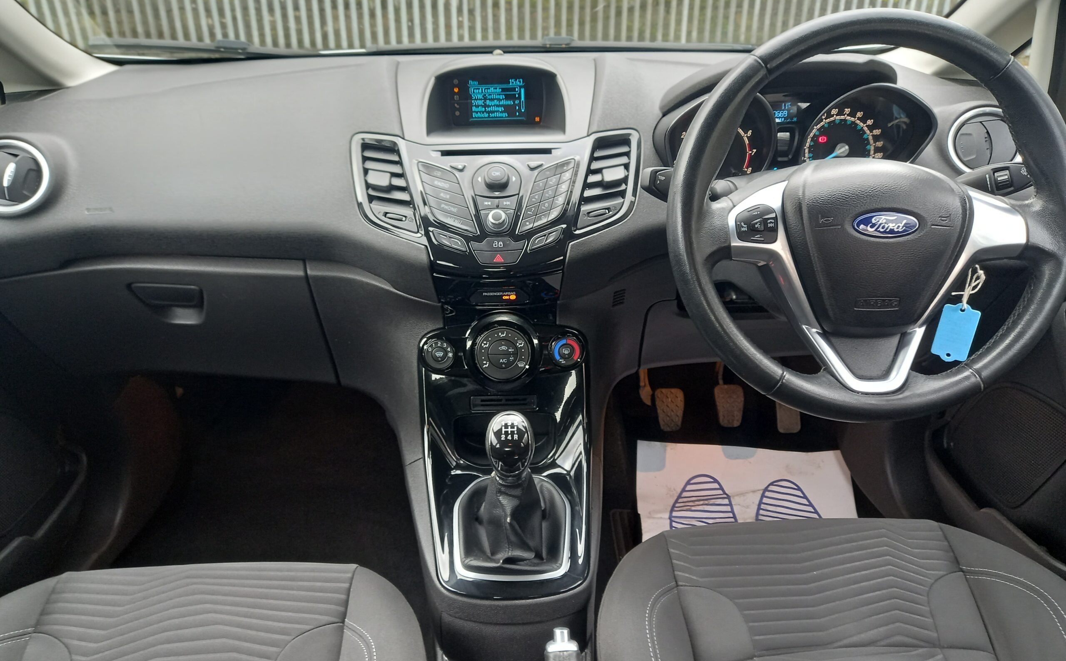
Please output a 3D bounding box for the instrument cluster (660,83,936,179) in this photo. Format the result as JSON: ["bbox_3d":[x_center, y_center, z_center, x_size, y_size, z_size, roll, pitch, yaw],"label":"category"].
[{"bbox_3d":[0.307,-0.234,0.916,0.320,0.125,0.085,-1,15,-2],"label":"instrument cluster"}]

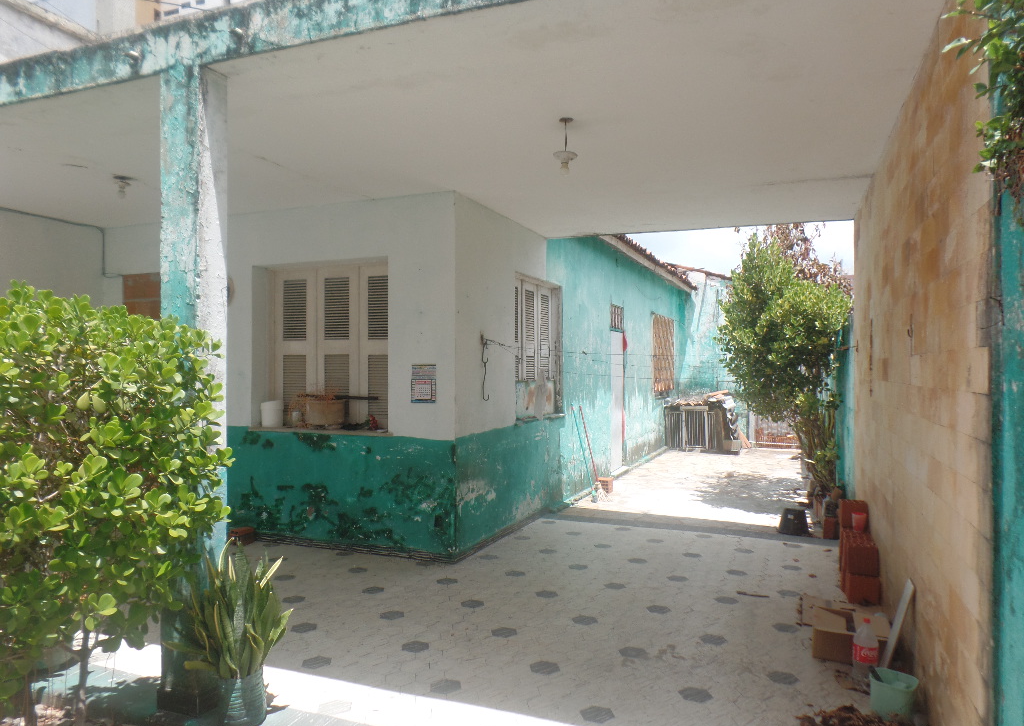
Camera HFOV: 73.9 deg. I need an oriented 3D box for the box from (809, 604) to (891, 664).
[{"bbox_3d":[1.852,1.500,3.718,0.356,0.160,0.366,0,0,26],"label":"box"}]

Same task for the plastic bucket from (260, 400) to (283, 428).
[{"bbox_3d":[-2.170,0.460,6.140,0.187,0.228,0.187,0,0,0],"label":"plastic bucket"}]

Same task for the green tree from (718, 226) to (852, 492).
[{"bbox_3d":[3.530,-0.032,8.750,1.600,3.300,1.750,0,0,23],"label":"green tree"}]

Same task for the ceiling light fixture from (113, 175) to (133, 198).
[{"bbox_3d":[-2.828,-1.278,4.940,0.135,0.155,0.135,0,0,23],"label":"ceiling light fixture"}]

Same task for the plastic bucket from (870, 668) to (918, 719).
[{"bbox_3d":[1.727,1.505,3.080,0.200,0.155,0.200,0,0,23],"label":"plastic bucket"}]

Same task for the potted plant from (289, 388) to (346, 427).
[{"bbox_3d":[-1.707,0.390,5.970,0.450,0.340,0.320,0,0,23],"label":"potted plant"}]

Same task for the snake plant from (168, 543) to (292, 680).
[{"bbox_3d":[-1.240,1.100,3.000,0.500,0.590,0.440,0,0,0],"label":"snake plant"}]

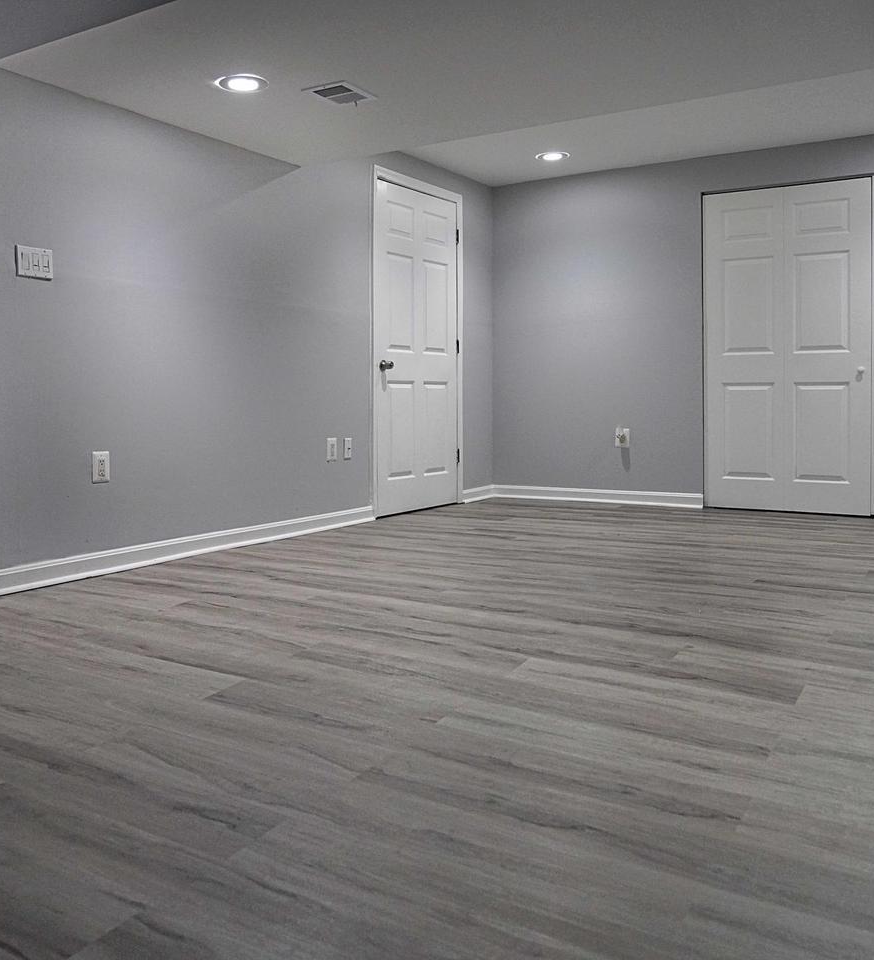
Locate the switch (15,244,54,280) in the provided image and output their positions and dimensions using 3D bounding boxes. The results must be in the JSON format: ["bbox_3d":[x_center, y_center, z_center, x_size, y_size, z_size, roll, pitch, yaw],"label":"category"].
[{"bbox_3d":[-1.546,-0.839,3.709,0.015,0.115,0.162,2,5,32],"label":"switch"}]

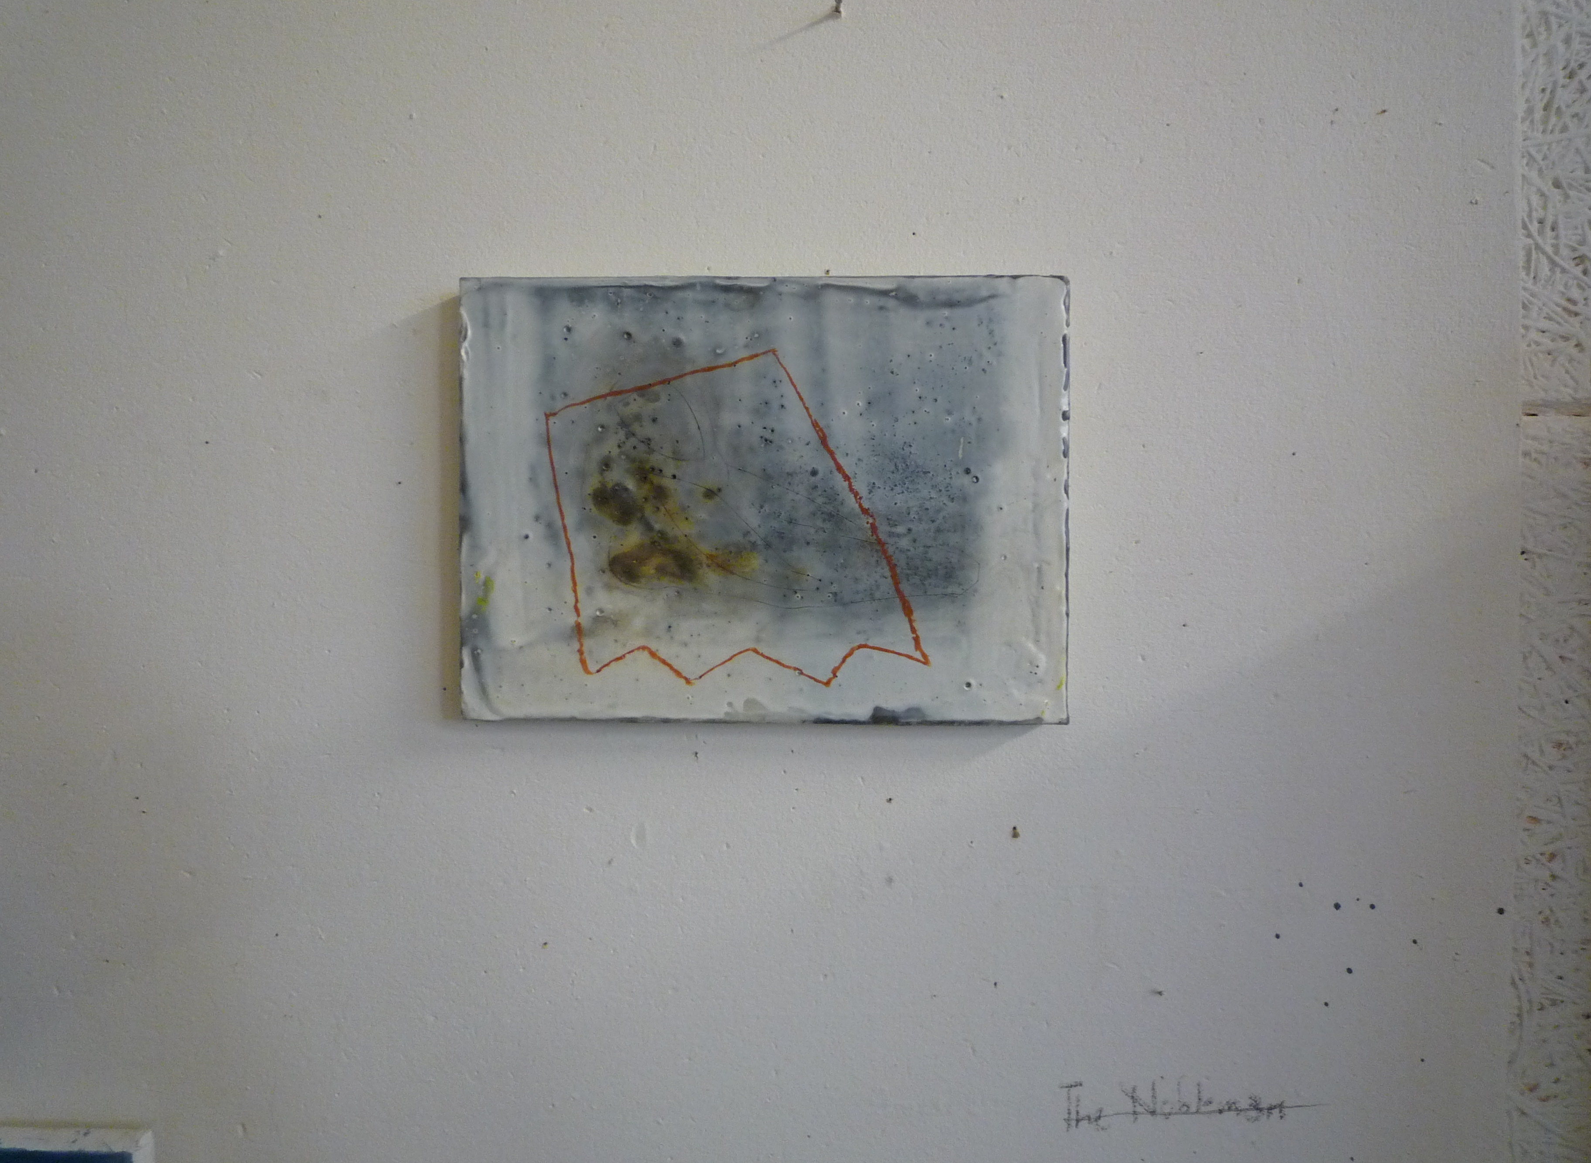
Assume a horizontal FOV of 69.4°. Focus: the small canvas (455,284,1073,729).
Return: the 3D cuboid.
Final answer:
[{"bbox_3d":[-0.011,-0.031,0.453,0.235,0.172,0.019,0,0,1],"label":"small canvas"}]

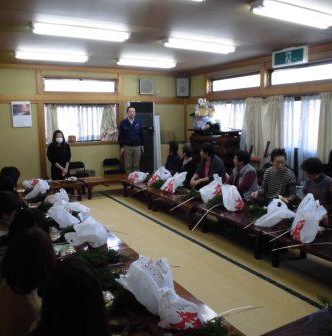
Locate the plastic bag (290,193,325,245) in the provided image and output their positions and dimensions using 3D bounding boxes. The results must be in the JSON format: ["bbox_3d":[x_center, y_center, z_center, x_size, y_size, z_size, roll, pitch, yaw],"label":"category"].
[{"bbox_3d":[1.315,0.468,3.117,0.280,0.410,0.220,3,10,27],"label":"plastic bag"}]

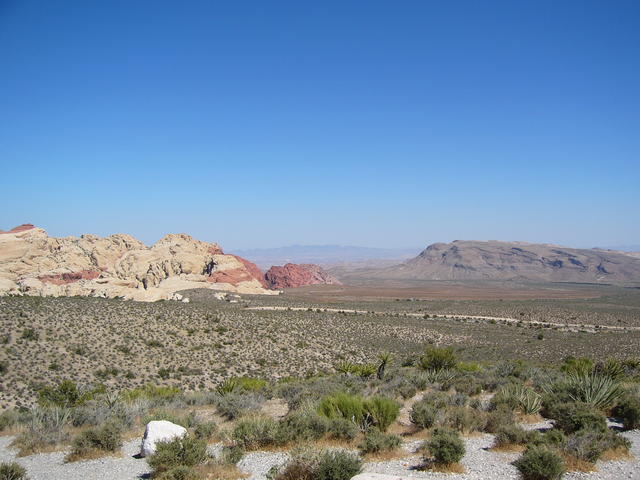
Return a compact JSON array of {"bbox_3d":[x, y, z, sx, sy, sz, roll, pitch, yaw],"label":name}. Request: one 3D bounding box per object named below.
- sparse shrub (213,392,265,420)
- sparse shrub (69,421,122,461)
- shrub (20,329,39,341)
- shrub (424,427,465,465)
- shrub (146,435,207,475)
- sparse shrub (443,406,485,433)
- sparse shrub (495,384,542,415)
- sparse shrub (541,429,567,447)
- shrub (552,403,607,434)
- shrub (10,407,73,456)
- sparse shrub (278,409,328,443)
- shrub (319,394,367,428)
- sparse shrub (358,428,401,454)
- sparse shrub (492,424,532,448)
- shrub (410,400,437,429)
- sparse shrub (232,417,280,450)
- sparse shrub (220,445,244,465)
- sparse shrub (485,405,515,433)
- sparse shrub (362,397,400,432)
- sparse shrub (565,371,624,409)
[{"bbox_3d":[-1.400,2.861,11.118,0.876,0.452,0.788,0,-1,-7],"label":"sparse shrub"},{"bbox_3d":[-2.765,2.469,7.970,0.652,0.463,0.587,0,-1,-19],"label":"sparse shrub"},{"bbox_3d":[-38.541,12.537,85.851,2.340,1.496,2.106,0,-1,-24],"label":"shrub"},{"bbox_3d":[1.892,3.101,9.834,0.596,0.532,0.507,0,-1,0],"label":"shrub"},{"bbox_3d":[-2.062,3.068,9.362,0.879,0.509,0.741,0,-1,0],"label":"shrub"},{"bbox_3d":[2.711,3.368,12.226,0.778,0.444,0.662,0,-1,0],"label":"sparse shrub"},{"bbox_3d":[3.591,2.885,11.705,0.851,0.510,0.766,0,-1,17],"label":"sparse shrub"},{"bbox_3d":[3.086,2.610,8.552,0.337,0.224,0.303,0,-1,20],"label":"sparse shrub"},{"bbox_3d":[4.856,3.310,12.109,0.990,0.538,0.838,0,-1,0],"label":"shrub"},{"bbox_3d":[-4.506,3.053,10.432,0.948,0.738,0.800,0,-1,0],"label":"shrub"},{"bbox_3d":[-0.230,2.589,9.032,0.684,0.446,0.616,0,-1,-1],"label":"sparse shrub"},{"bbox_3d":[0.343,2.621,9.859,0.717,0.559,0.645,0,-1,2],"label":"shrub"},{"bbox_3d":[0.964,3.240,10.482,0.667,0.374,0.567,0,-1,0],"label":"sparse shrub"},{"bbox_3d":[3.241,3.286,10.896,0.660,0.359,0.562,0,-1,0],"label":"sparse shrub"},{"bbox_3d":[1.603,2.702,10.021,0.395,0.408,0.355,0,-1,9],"label":"shrub"},{"bbox_3d":[-0.843,2.567,8.585,0.624,0.424,0.562,0,-1,-6],"label":"sparse shrub"},{"bbox_3d":[-1.015,2.487,7.504,0.273,0.218,0.245,0,-1,-8],"label":"sparse shrub"},{"bbox_3d":[3.395,3.339,12.171,0.590,0.491,0.504,0,-1,0],"label":"sparse shrub"},{"bbox_3d":[0.923,2.620,9.716,0.559,0.508,0.503,0,-1,5],"label":"sparse shrub"},{"bbox_3d":[6.389,3.446,15.060,1.368,0.817,1.155,0,-1,0],"label":"sparse shrub"}]

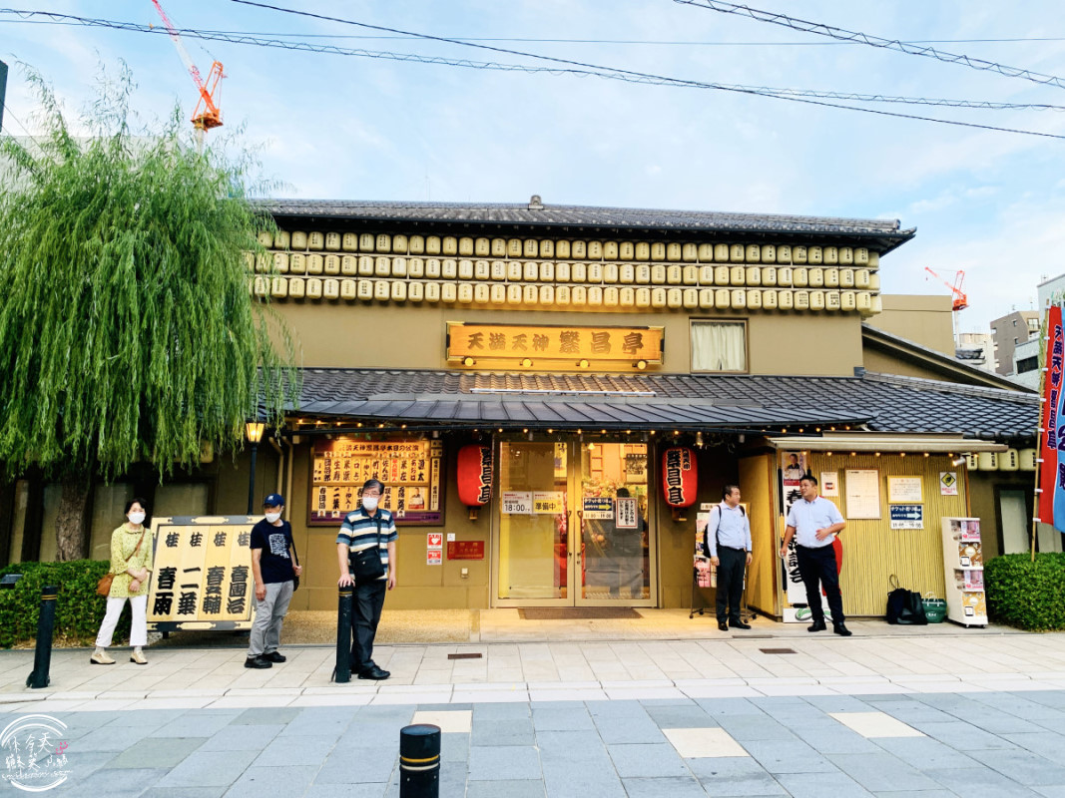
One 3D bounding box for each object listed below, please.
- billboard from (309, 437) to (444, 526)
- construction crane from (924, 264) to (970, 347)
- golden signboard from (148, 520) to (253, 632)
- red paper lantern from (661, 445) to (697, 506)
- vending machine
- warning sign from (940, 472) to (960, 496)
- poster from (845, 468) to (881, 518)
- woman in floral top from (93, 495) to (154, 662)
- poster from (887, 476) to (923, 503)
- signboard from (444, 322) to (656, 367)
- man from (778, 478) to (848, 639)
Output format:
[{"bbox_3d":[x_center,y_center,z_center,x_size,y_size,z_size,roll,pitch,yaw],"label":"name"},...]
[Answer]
[{"bbox_3d":[-2.200,1.164,11.303,1.860,1.230,0.100,1,-8,-5],"label":"billboard"},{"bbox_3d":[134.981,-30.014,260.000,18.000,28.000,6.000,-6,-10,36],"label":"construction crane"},{"bbox_3d":[-3.334,1.773,8.119,1.190,1.170,0.120,0,-17,0],"label":"golden signboard"},{"bbox_3d":[2.013,1.065,10.900,0.470,0.830,0.470,-2,-9,14],"label":"red paper lantern"},{"bbox_3d":[5.046,2.017,9.342,0.270,1.260,0.400,0,-8,2],"label":"vending machine"},{"bbox_3d":[5.236,1.067,10.050,0.208,0.290,0.010,0,-9,1],"label":"warning sign"},{"bbox_3d":[4.114,1.183,9.950,0.447,0.638,0.025,0,-9,1],"label":"poster"},{"bbox_3d":[-3.945,1.746,7.786,0.500,1.548,0.350,6,-11,-33],"label":"woman in floral top"},{"bbox_3d":[4.621,1.120,9.913,0.455,0.345,0.025,1,-8,-5],"label":"poster"},{"bbox_3d":[0.397,-0.988,14.133,3.850,0.700,0.170,1,1,-5],"label":"signboard"},{"bbox_3d":[3.104,1.713,8.882,0.630,1.715,0.400,-5,-10,28],"label":"man"}]

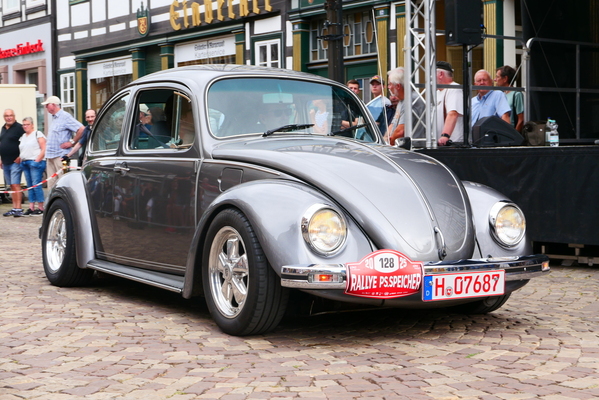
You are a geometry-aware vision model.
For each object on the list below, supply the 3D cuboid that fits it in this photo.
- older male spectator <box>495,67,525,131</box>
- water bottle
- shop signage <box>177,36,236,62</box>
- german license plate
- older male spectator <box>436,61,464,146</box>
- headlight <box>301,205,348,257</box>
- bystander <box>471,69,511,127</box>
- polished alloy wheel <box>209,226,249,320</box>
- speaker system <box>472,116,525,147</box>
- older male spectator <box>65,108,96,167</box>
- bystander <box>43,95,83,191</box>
[{"bbox_3d":[2.281,-0.585,11.232,0.520,1.750,0.380,2,3,44],"label":"older male spectator"},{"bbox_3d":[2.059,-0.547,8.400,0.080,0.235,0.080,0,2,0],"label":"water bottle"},{"bbox_3d":[-1.602,-2.547,17.500,0.050,0.310,1.920,-2,3,-36],"label":"shop signage"},{"bbox_3d":[0.734,0.377,4.548,0.520,0.110,0.020,-1,2,-38],"label":"german license plate"},{"bbox_3d":[1.399,-0.408,9.626,0.360,1.780,0.500,-1,2,-31],"label":"older male spectator"},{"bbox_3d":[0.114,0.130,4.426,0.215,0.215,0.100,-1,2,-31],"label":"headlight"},{"bbox_3d":[1.882,-0.412,10.225,0.500,1.760,0.320,1,2,25],"label":"bystander"},{"bbox_3d":[-0.267,0.333,4.793,0.170,0.420,0.420,-1,2,-31],"label":"polished alloy wheel"},{"bbox_3d":[1.774,-0.608,9.200,0.410,0.290,0.450,0,2,-3],"label":"speaker system"},{"bbox_3d":[-3.490,-0.616,17.032,0.600,1.750,0.420,1,2,18],"label":"older male spectator"},{"bbox_3d":[-3.201,-0.517,13.925,0.380,1.760,0.540,-1,2,-35],"label":"bystander"}]

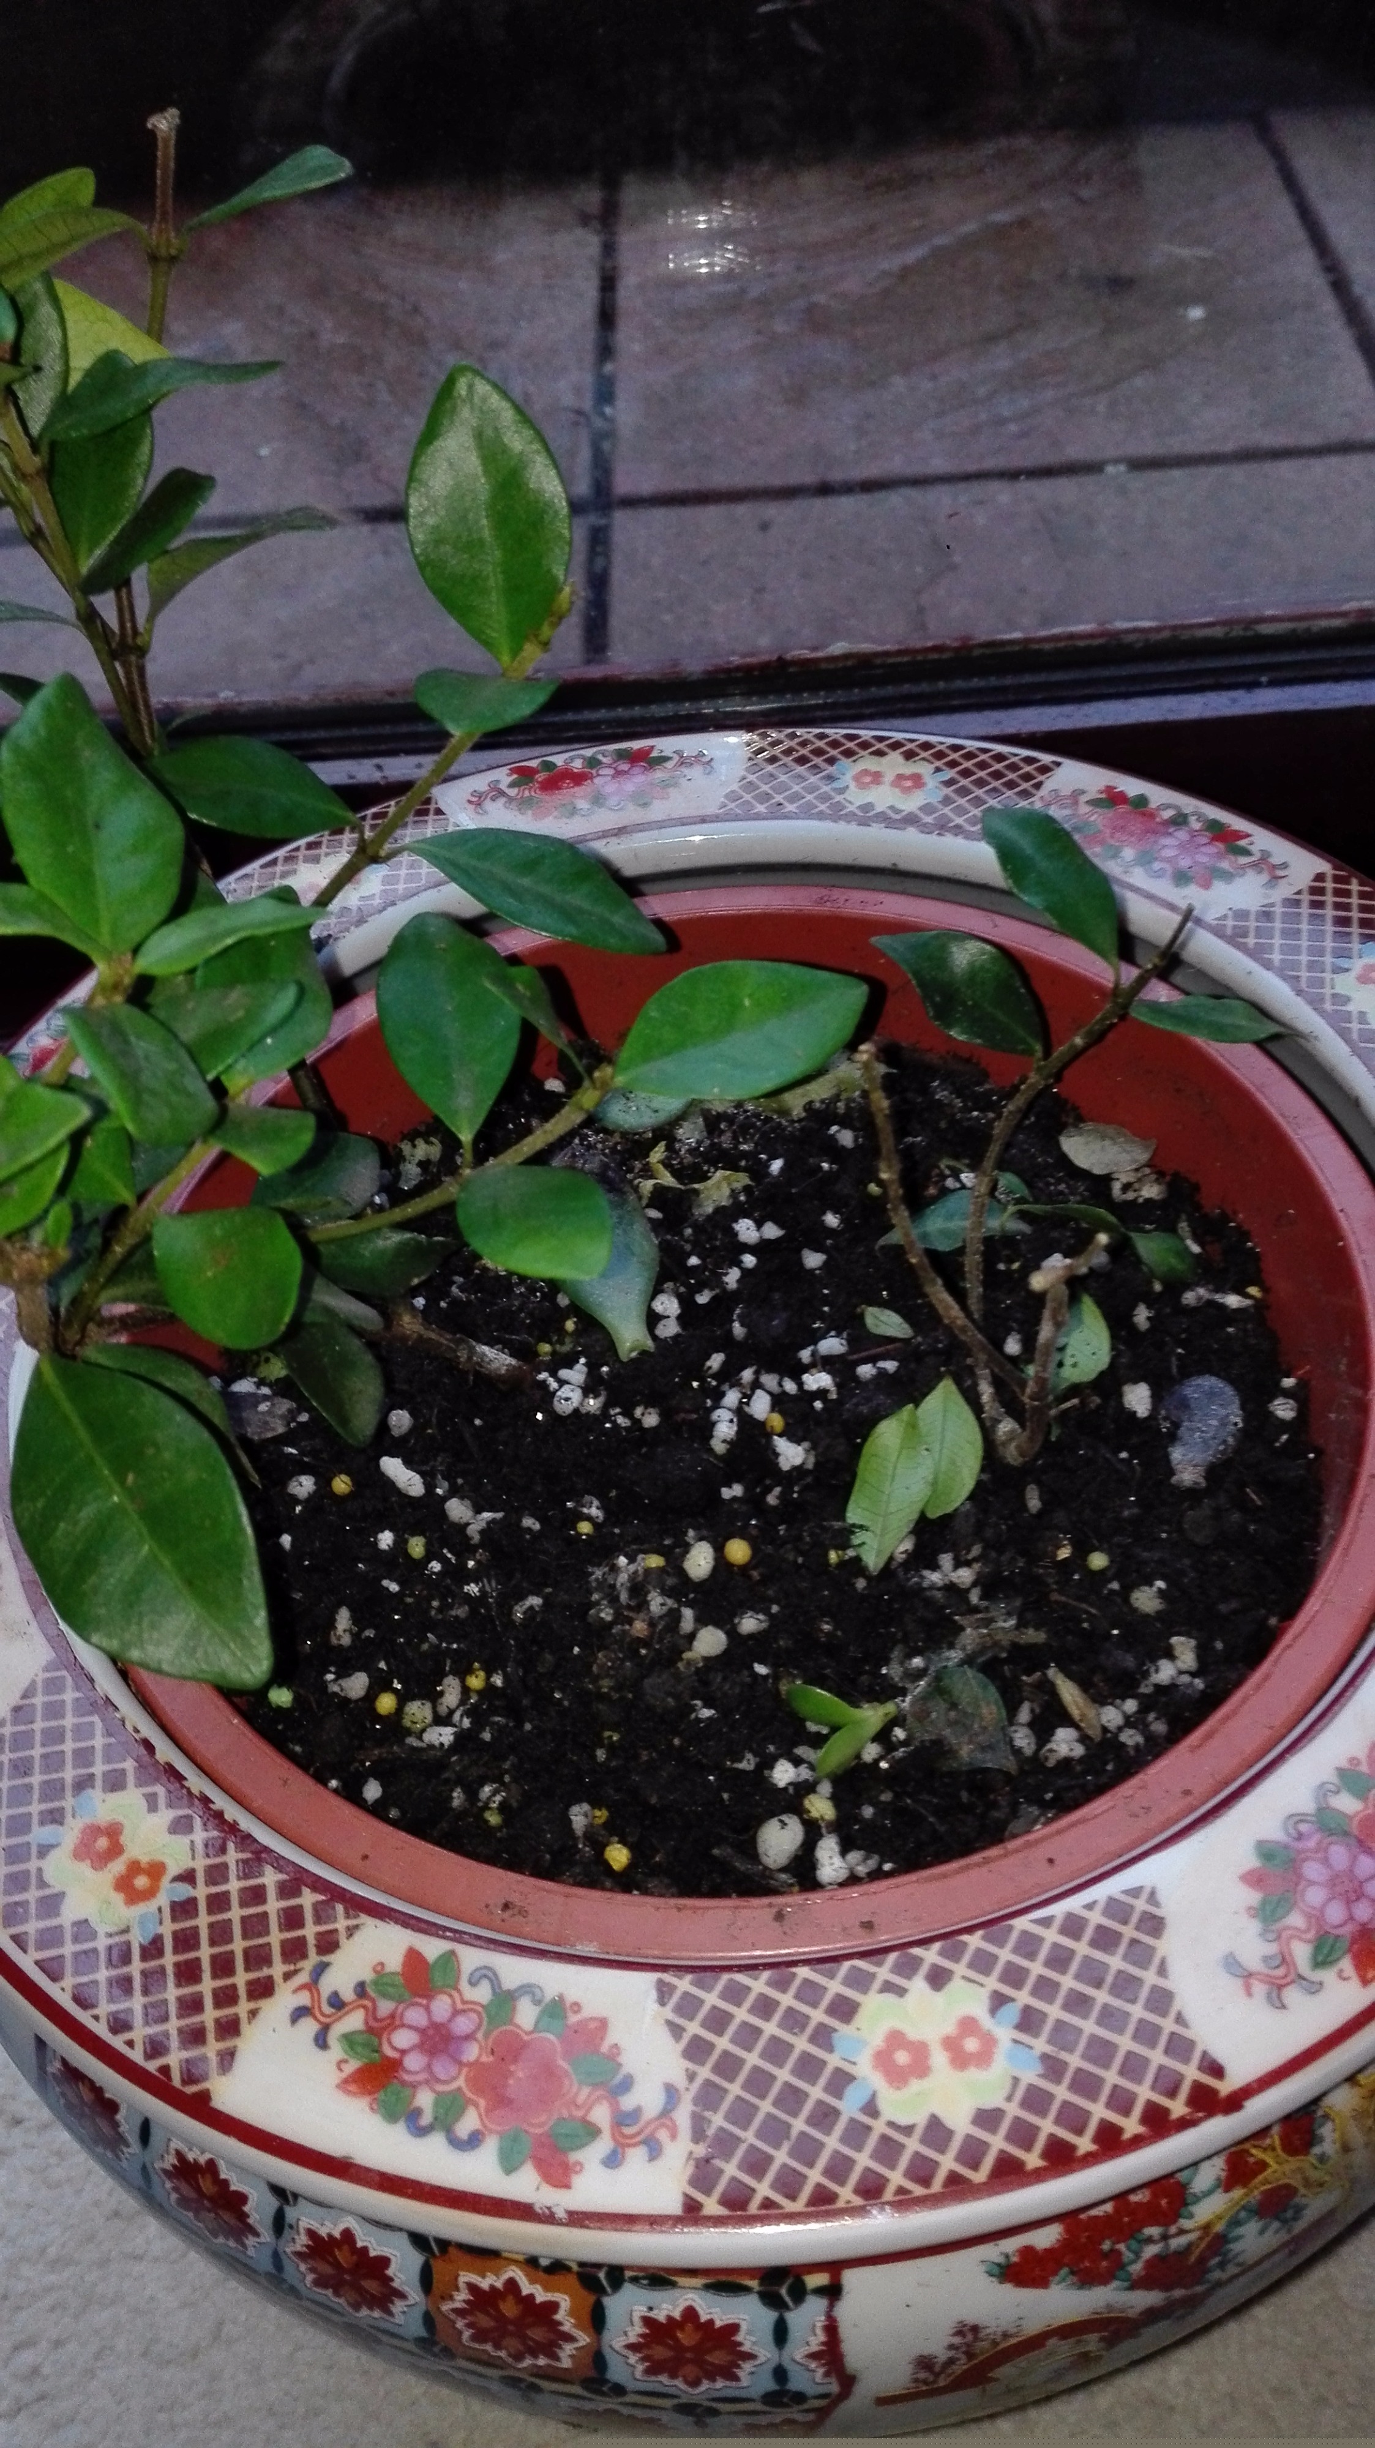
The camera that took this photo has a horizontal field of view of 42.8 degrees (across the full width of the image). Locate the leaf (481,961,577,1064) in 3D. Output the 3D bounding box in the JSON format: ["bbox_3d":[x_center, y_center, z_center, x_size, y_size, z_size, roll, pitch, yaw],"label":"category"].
[{"bbox_3d":[-0.024,-0.033,0.272,0.011,0.007,0.023,-38,90,-27],"label":"leaf"}]

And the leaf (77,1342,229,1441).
[{"bbox_3d":[-0.075,0.027,0.252,0.031,0.007,0.017,33,66,9],"label":"leaf"}]

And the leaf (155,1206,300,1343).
[{"bbox_3d":[-0.064,0.008,0.243,0.019,0.007,0.021,-35,83,-16],"label":"leaf"}]

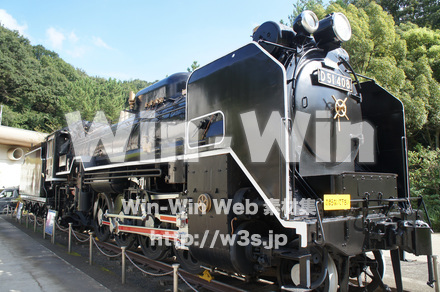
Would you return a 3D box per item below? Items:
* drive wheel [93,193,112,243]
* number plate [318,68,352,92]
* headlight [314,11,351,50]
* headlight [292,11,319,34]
[{"bbox_3d":[-3.445,2.094,10.082,0.160,1.410,1.410,4,-8,-38],"label":"drive wheel"},{"bbox_3d":[1.633,-0.916,4.819,0.796,0.204,0.041,4,-8,-38],"label":"number plate"},{"bbox_3d":[1.580,-1.617,4.925,0.418,0.449,0.449,4,-8,-38],"label":"headlight"},{"bbox_3d":[1.158,-1.660,4.690,0.316,0.316,0.255,4,-8,-34],"label":"headlight"}]

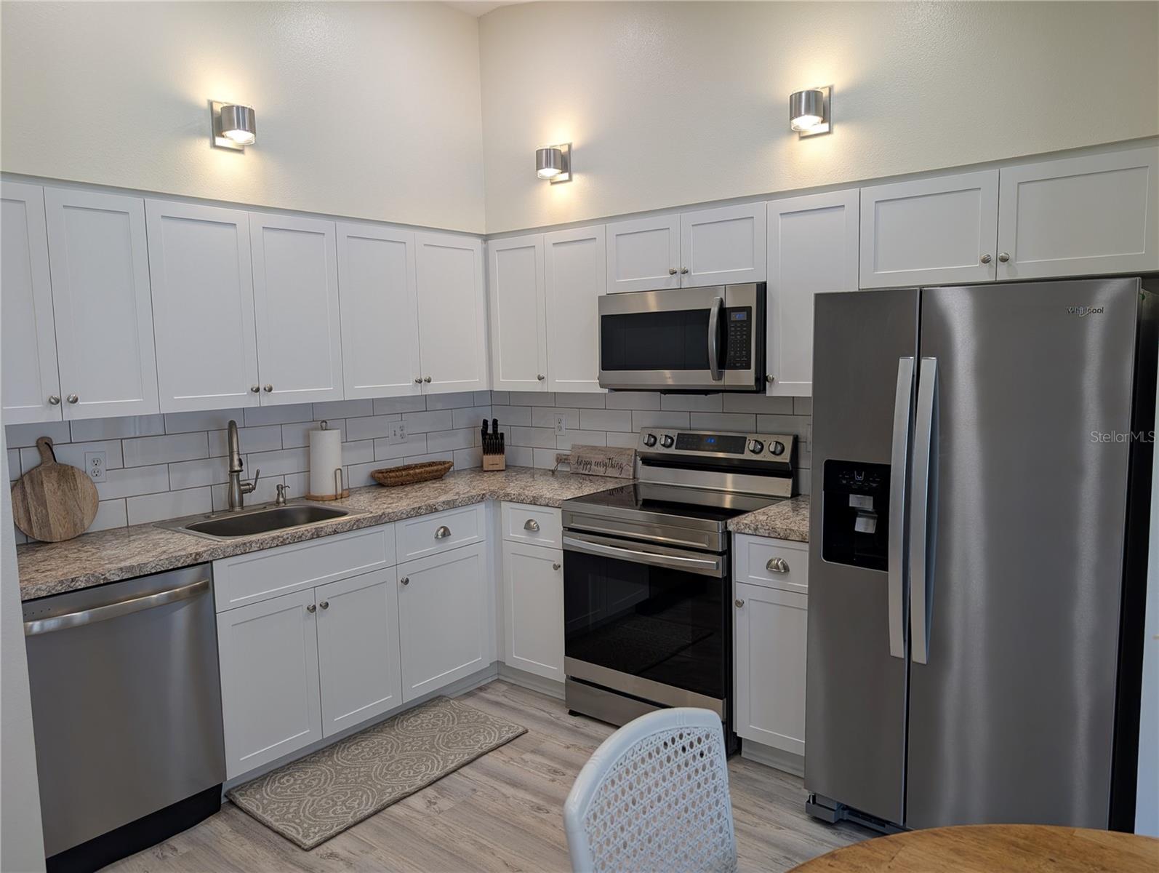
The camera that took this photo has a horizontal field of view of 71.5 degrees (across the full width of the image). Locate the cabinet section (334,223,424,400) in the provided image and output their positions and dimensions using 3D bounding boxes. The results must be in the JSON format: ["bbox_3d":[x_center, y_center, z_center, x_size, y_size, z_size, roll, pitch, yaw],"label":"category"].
[{"bbox_3d":[-0.992,-0.542,3.616,0.325,0.731,0.413,4,8,39],"label":"cabinet section"}]

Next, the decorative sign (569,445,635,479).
[{"bbox_3d":[0.106,0.125,4.022,0.420,0.149,0.020,4,1,39],"label":"decorative sign"}]

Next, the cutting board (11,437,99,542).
[{"bbox_3d":[-1.838,0.183,2.808,0.020,0.370,0.283,-2,6,39],"label":"cutting board"}]

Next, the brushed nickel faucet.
[{"bbox_3d":[-1.324,0.122,3.208,0.130,0.370,0.250,-6,7,-36],"label":"brushed nickel faucet"}]

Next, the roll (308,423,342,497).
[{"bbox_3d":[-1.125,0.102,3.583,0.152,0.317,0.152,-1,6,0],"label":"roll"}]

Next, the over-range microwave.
[{"bbox_3d":[0.494,-0.405,3.416,0.757,0.420,0.420,4,8,39],"label":"over-range microwave"}]

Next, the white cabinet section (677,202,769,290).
[{"bbox_3d":[0.664,-0.758,3.286,0.379,0.296,0.325,4,8,39],"label":"white cabinet section"}]

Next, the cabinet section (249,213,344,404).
[{"bbox_3d":[-1.242,-0.505,3.312,0.325,0.731,0.377,4,8,39],"label":"cabinet section"}]

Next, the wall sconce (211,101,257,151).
[{"bbox_3d":[-1.365,-1.247,3.203,0.150,0.184,0.125,4,8,39],"label":"wall sconce"}]

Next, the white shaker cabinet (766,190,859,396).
[{"bbox_3d":[0.953,-0.533,3.086,0.352,0.750,0.334,4,8,39],"label":"white shaker cabinet"}]

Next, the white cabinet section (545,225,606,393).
[{"bbox_3d":[0.086,-0.582,3.783,0.359,0.731,0.325,4,8,39],"label":"white cabinet section"}]

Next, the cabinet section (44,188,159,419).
[{"bbox_3d":[-1.693,-0.437,2.763,0.325,0.731,0.302,4,8,39],"label":"cabinet section"}]

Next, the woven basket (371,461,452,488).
[{"bbox_3d":[-0.816,0.189,3.964,0.180,0.077,0.480,4,8,44],"label":"woven basket"}]

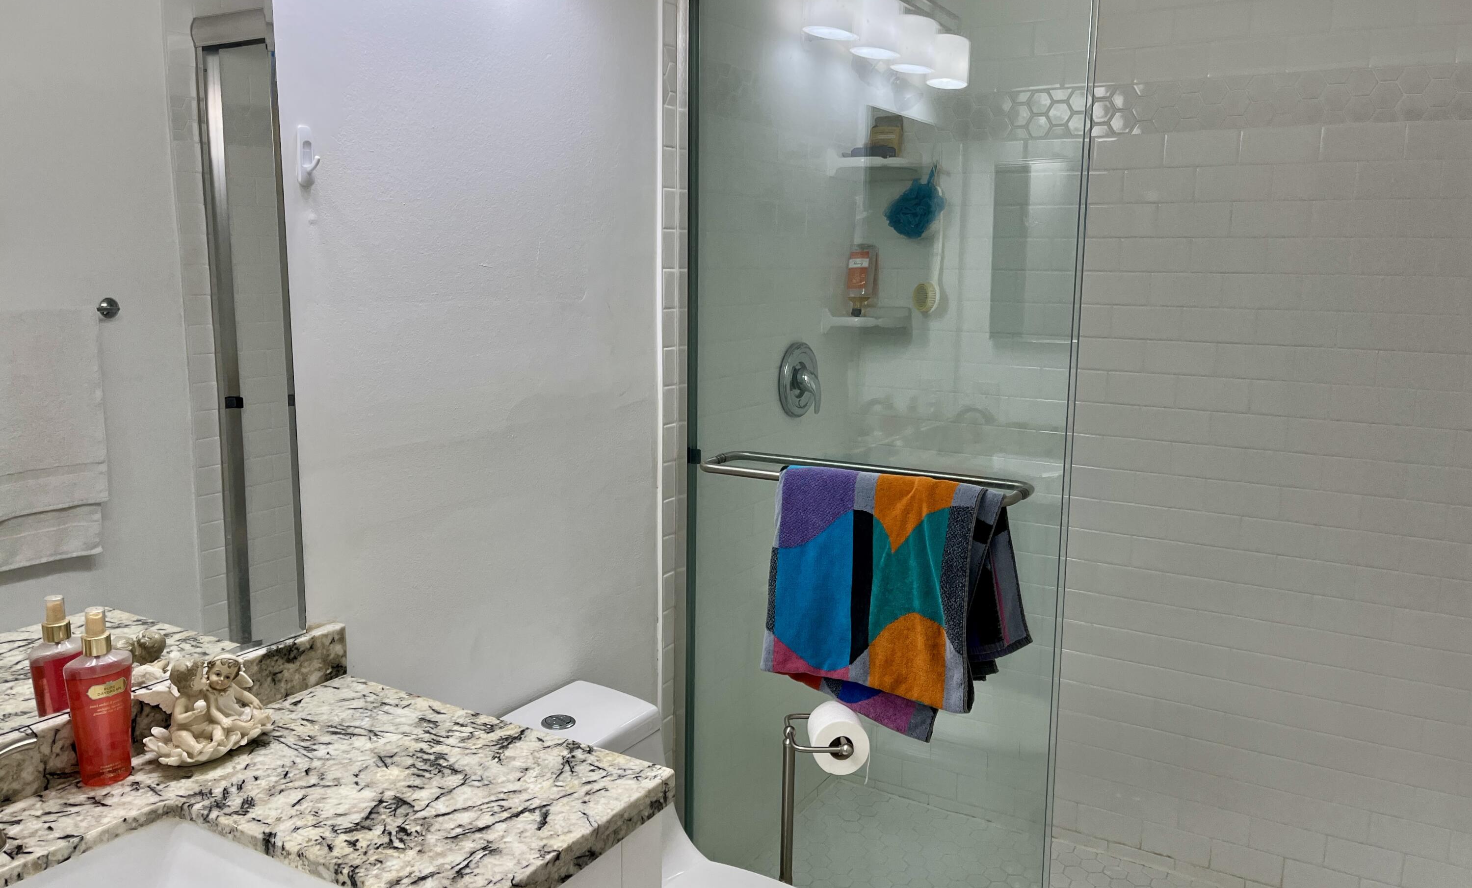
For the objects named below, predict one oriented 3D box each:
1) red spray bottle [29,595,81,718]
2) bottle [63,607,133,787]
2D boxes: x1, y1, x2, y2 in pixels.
[{"bbox_3d":[-0.775,0.271,1.273,0.040,0.196,0.066,4,10,18],"label":"red spray bottle"},{"bbox_3d":[-0.708,0.278,1.233,0.040,0.196,0.066,9,13,43],"label":"bottle"}]

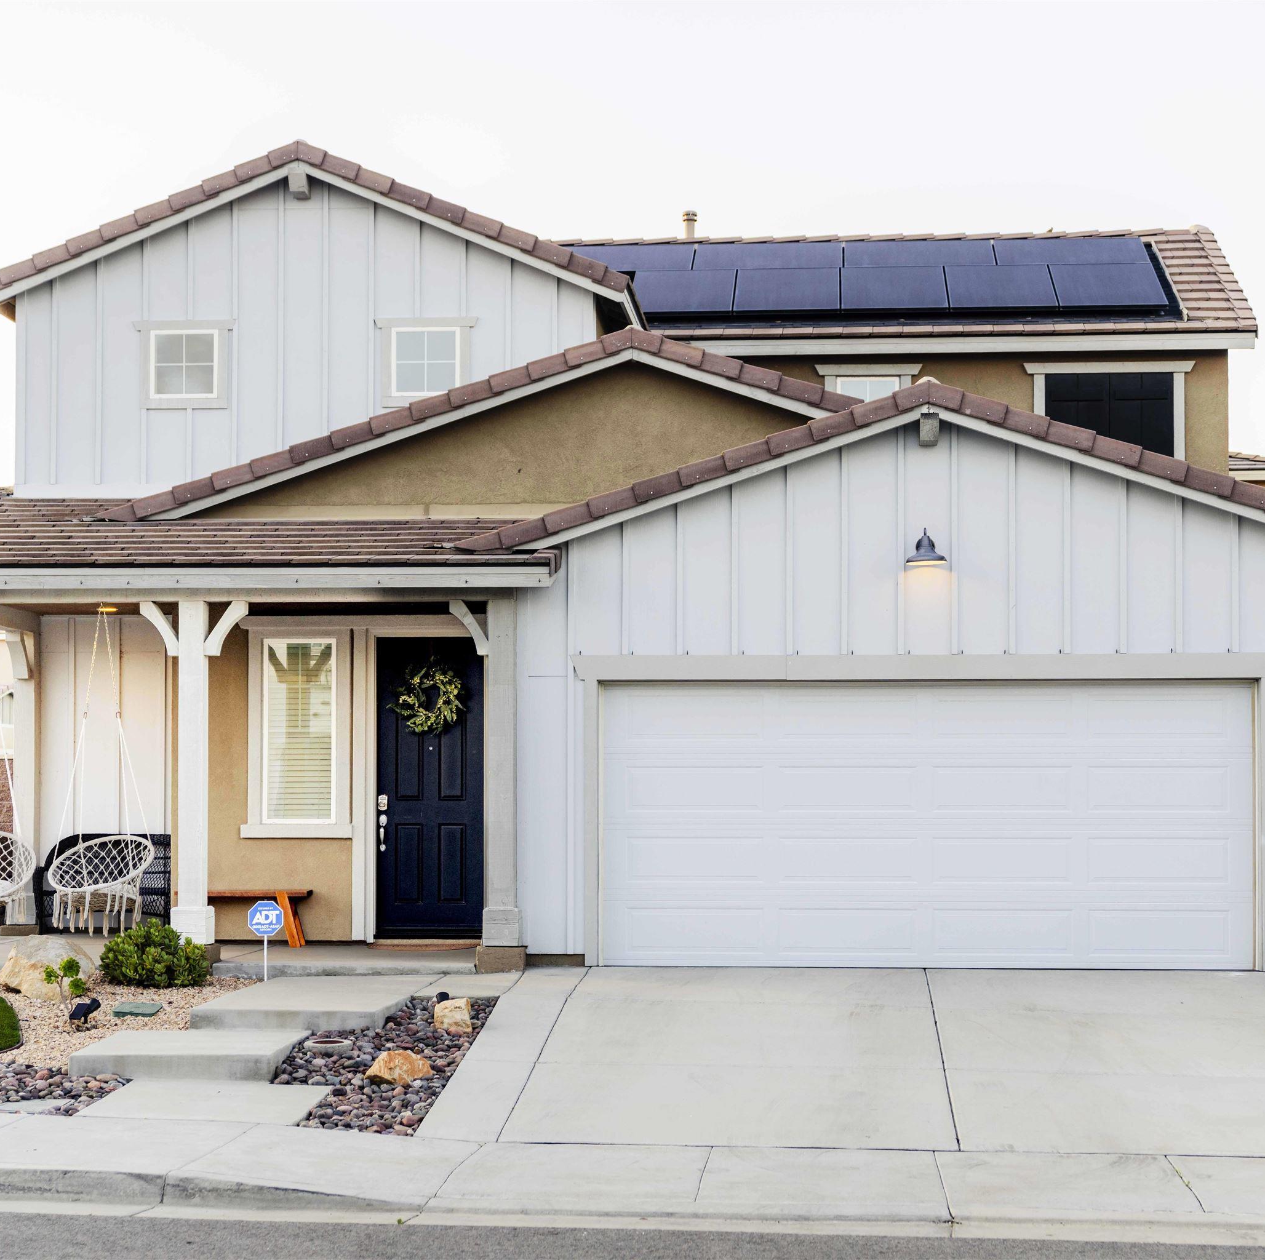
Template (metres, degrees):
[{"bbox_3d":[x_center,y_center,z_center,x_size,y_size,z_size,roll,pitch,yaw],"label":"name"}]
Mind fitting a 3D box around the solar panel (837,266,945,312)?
[{"bbox_3d":[2.636,-3.454,25.372,1.046,0.050,1.558,0,23,5],"label":"solar panel"}]

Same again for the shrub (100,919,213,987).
[{"bbox_3d":[-3.492,2.350,18.390,0.779,0.472,0.680,0,-3,5],"label":"shrub"}]

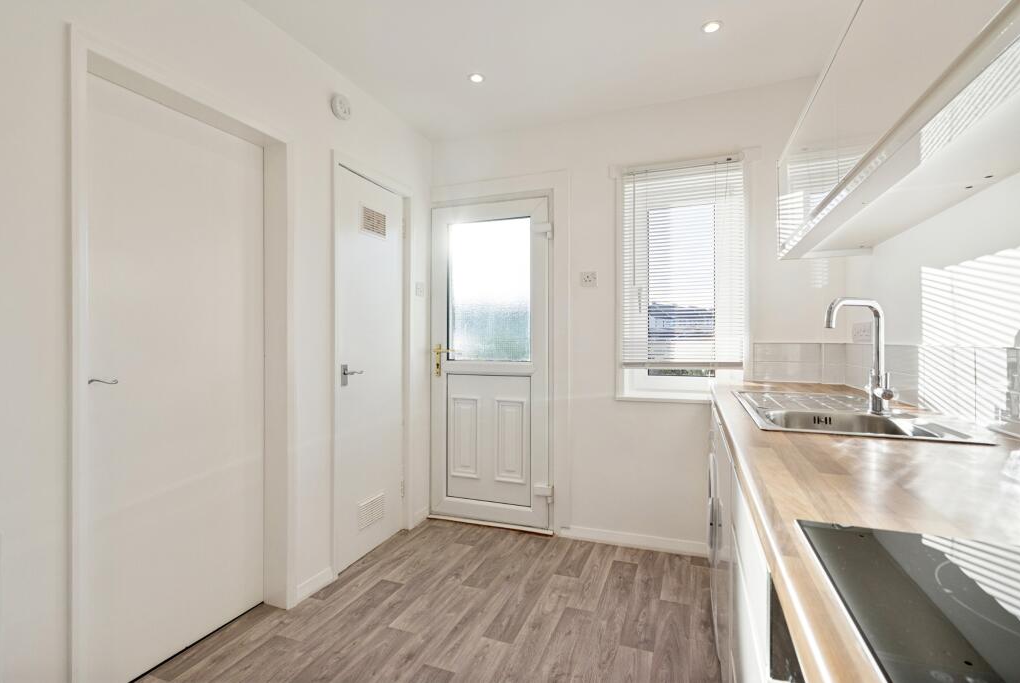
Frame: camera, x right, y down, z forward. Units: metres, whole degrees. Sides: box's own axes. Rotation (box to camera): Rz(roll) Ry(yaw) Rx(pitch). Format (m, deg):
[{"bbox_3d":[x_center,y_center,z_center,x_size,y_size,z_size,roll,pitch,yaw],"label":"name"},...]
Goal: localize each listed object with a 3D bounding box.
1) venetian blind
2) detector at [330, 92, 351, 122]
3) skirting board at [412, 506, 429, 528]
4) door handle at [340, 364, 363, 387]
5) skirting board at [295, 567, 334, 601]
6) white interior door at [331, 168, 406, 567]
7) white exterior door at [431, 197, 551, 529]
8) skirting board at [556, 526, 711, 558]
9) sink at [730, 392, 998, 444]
[{"bbox_3d":[0.900,-0.404,2.406,0.599,1.090,0.040,0,0,19],"label":"venetian blind"},{"bbox_3d":[-0.819,-1.139,2.206,0.038,0.112,0.112,0,0,23],"label":"detector"},{"bbox_3d":[-0.570,1.101,2.849,0.015,0.075,0.181,0,0,23],"label":"skirting board"},{"bbox_3d":[-0.783,0.166,2.276,0.056,0.103,0.118,0,0,19],"label":"door handle"},{"bbox_3d":[-0.894,1.104,2.074,0.015,0.075,0.227,0,0,23],"label":"skirting board"},{"bbox_3d":[-0.761,0.135,2.482,0.040,1.998,0.583,0,0,19],"label":"white interior door"},{"bbox_3d":[-0.129,0.129,2.845,0.782,1.970,0.066,0,0,19],"label":"white exterior door"},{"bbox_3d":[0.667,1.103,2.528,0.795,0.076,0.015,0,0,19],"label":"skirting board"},{"bbox_3d":[0.944,0.288,1.380,0.425,0.165,0.857,0,0,22],"label":"sink"}]

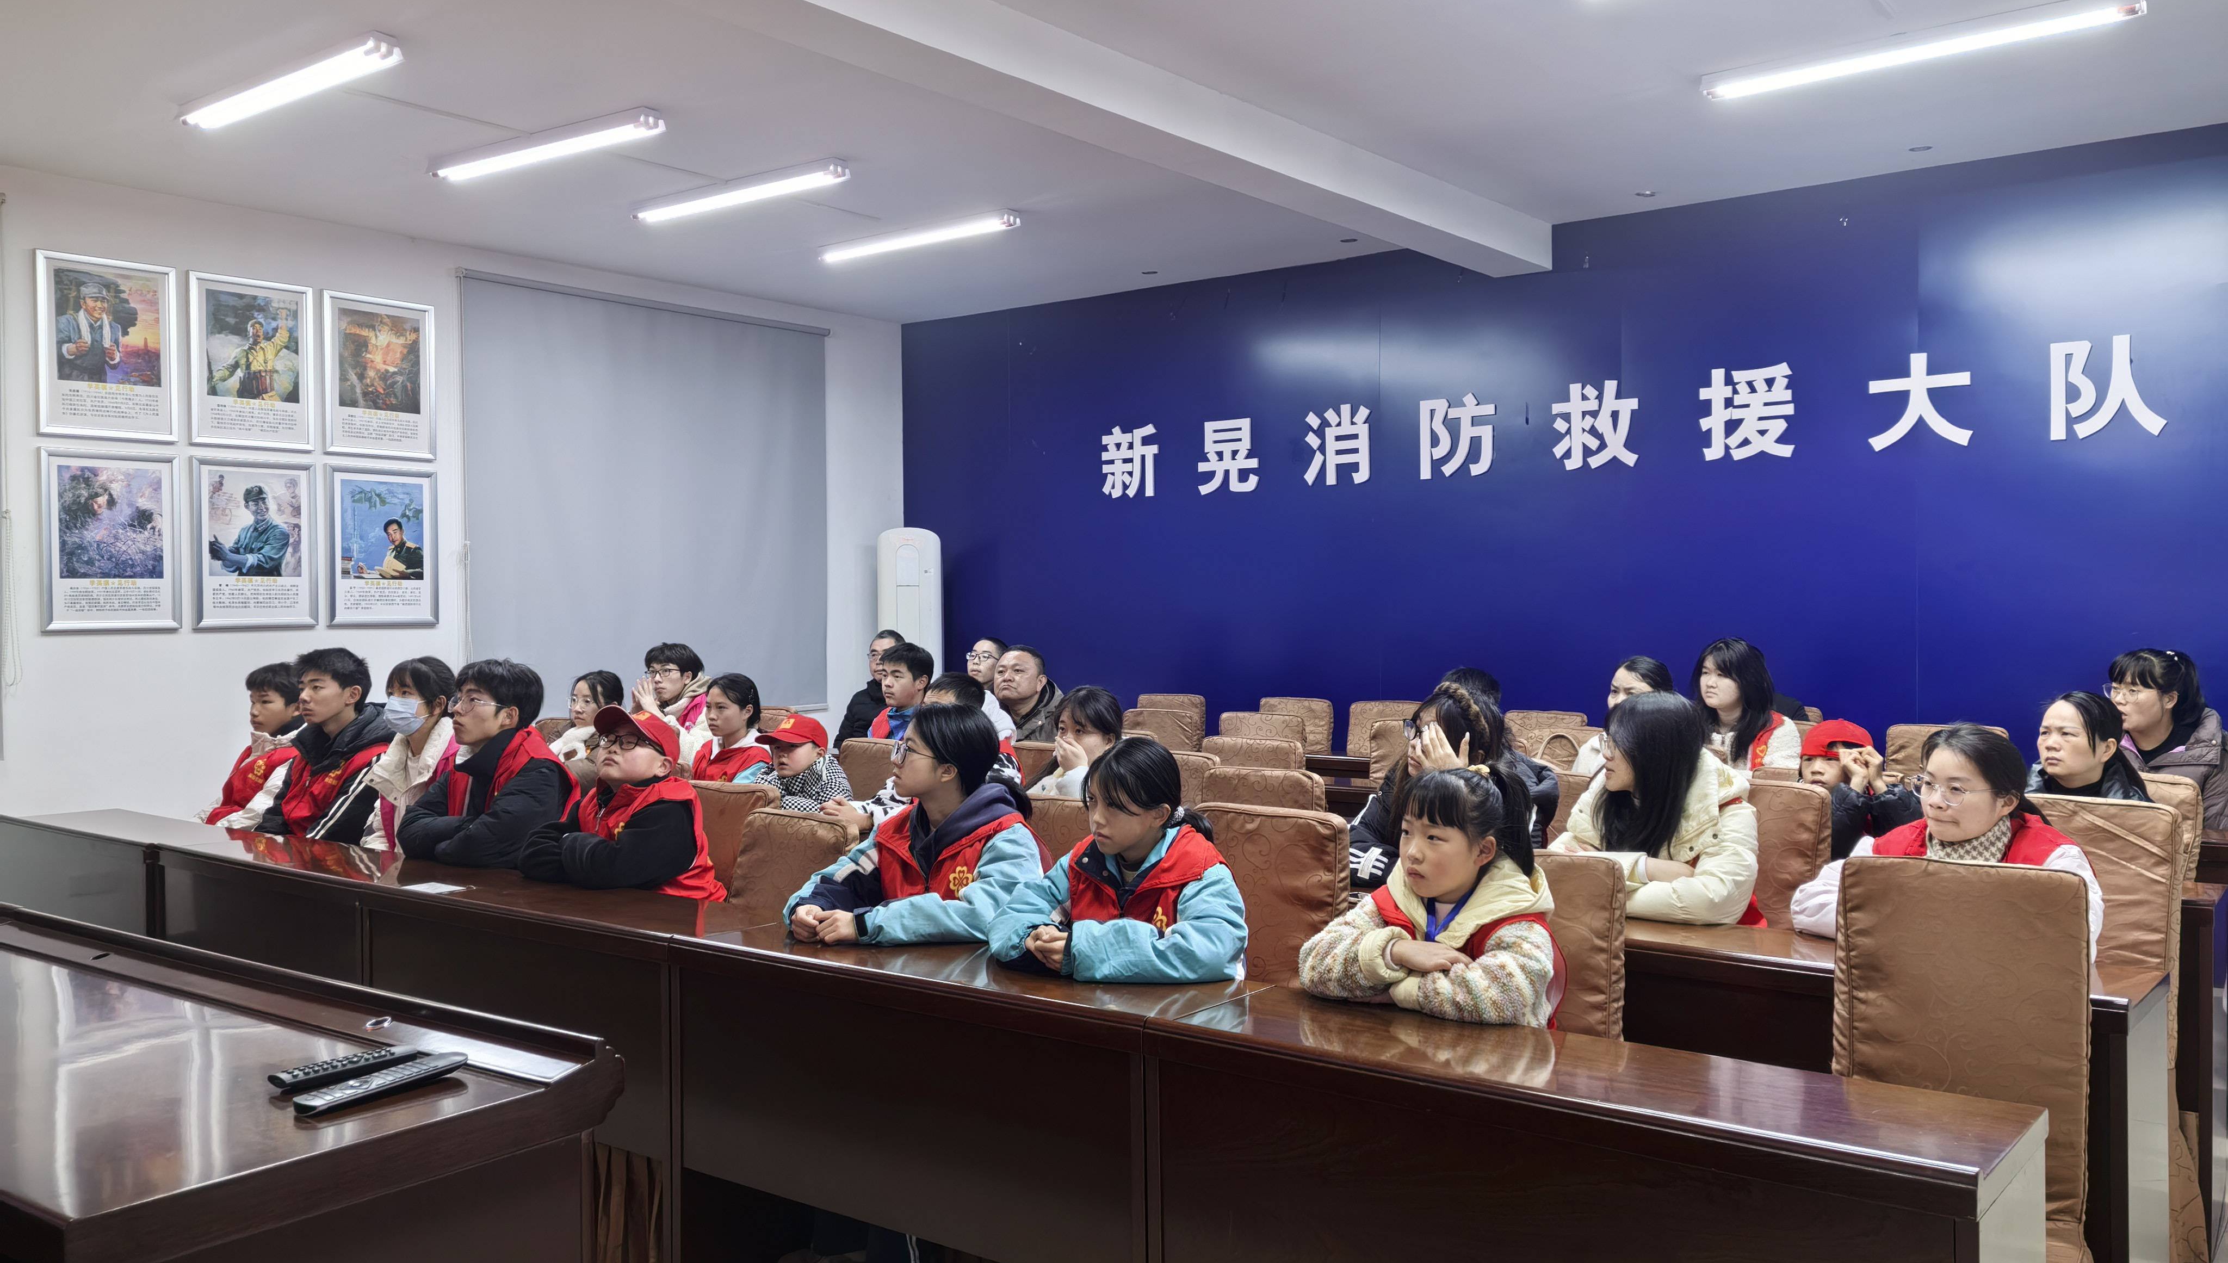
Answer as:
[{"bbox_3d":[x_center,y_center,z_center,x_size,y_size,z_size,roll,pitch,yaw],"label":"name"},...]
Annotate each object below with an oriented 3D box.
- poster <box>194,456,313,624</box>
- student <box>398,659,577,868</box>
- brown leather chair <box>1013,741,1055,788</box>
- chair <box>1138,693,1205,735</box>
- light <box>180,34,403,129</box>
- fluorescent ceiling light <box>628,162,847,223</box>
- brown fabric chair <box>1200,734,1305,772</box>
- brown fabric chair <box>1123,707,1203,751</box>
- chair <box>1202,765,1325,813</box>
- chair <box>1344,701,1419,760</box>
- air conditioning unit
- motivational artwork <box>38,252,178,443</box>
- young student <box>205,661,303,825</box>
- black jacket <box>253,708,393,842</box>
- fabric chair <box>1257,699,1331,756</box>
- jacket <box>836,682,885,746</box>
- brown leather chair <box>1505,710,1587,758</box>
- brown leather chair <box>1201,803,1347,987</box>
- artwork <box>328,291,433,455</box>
[{"bbox_3d":[-3.645,-0.367,7.394,0.030,0.718,0.525,0,1,38],"label":"poster"},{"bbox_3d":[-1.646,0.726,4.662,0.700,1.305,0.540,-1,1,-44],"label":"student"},{"bbox_3d":[-0.379,0.869,5.442,0.440,1.000,0.540,0,1,39],"label":"brown leather chair"},{"bbox_3d":[0.151,0.817,8.683,0.440,0.965,0.560,0,1,38],"label":"chair"},{"bbox_3d":[-2.648,-1.740,5.521,1.220,0.065,0.130,0,1,37],"label":"light"},{"bbox_3d":[-1.539,-1.776,7.068,1.240,0.080,0.130,0,1,38],"label":"fluorescent ceiling light"},{"bbox_3d":[0.324,0.854,5.657,0.440,0.965,0.560,0,1,39],"label":"brown fabric chair"},{"bbox_3d":[0.082,0.834,7.400,0.440,0.965,0.560,0,1,38],"label":"brown fabric chair"},{"bbox_3d":[0.250,0.874,4.500,0.440,1.000,0.540,0,1,39],"label":"chair"},{"bbox_3d":[1.111,0.820,7.850,0.440,0.965,0.560,0,1,38],"label":"chair"},{"bbox_3d":[-1.140,0.380,9.757,0.380,1.922,0.360,0,0,-6],"label":"air conditioning unit"},{"bbox_3d":[-4.009,-1.125,6.934,0.030,0.718,0.525,0,1,38],"label":"motivational artwork"},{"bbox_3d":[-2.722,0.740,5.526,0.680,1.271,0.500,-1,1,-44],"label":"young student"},{"bbox_3d":[-2.297,0.532,5.272,0.460,0.620,0.520,-1,1,-44],"label":"black jacket"},{"bbox_3d":[0.730,0.846,8.244,0.440,1.000,0.540,0,1,39],"label":"fabric chair"},{"bbox_3d":[-1.043,0.549,8.119,0.500,0.640,0.380,0,1,38],"label":"jacket"},{"bbox_3d":[1.661,0.851,7.113,0.440,1.000,0.540,0,1,39],"label":"brown leather chair"},{"bbox_3d":[0.171,0.882,3.550,0.440,0.965,0.560,0,1,43],"label":"brown leather chair"},{"bbox_3d":[-3.301,-1.143,7.834,0.030,0.718,0.525,0,1,38],"label":"artwork"}]

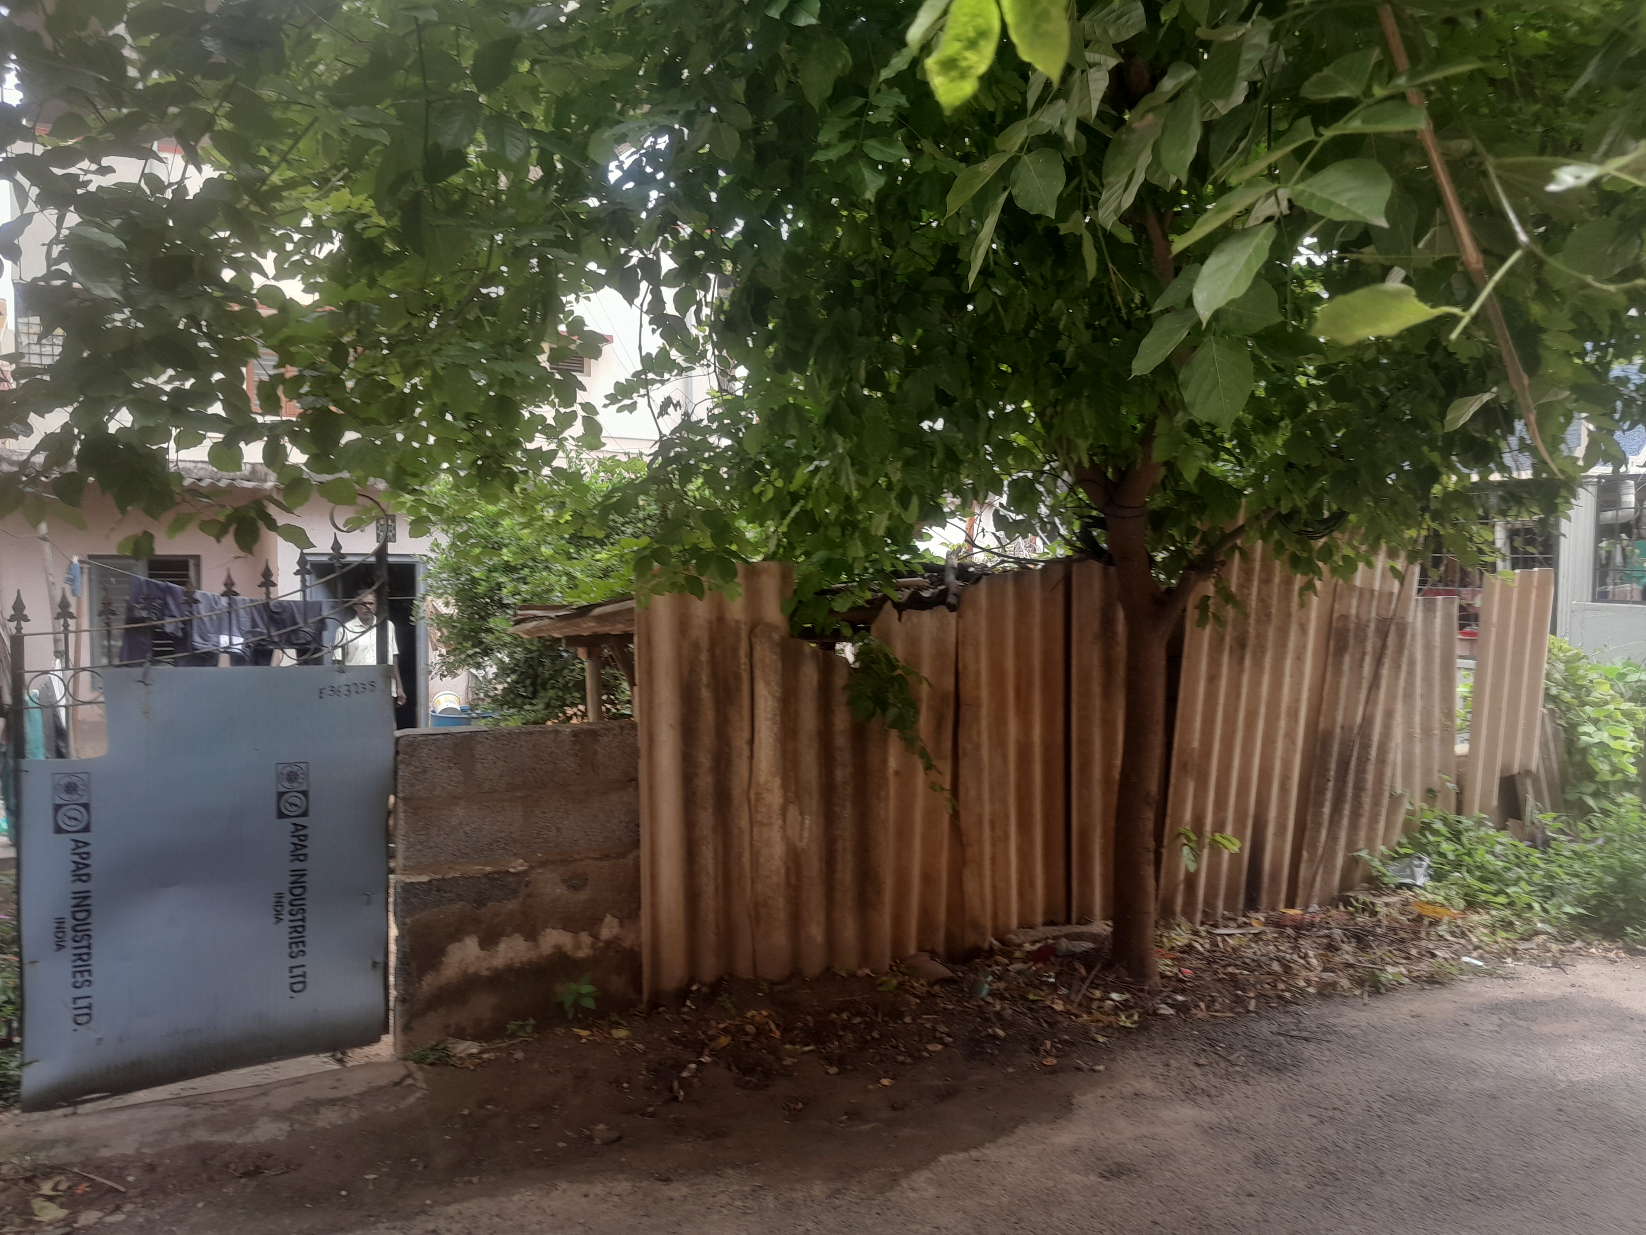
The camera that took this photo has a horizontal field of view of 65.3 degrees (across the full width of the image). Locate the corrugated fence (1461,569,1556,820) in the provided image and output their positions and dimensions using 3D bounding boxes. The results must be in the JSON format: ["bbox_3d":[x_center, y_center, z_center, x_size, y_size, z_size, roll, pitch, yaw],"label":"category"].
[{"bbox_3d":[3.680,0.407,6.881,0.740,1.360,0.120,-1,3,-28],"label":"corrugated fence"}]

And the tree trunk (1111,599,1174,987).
[{"bbox_3d":[1.190,0.631,4.808,0.200,1.410,0.180,1,3,14],"label":"tree trunk"}]

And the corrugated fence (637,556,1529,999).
[{"bbox_3d":[1.430,0.508,5.657,4.800,1.540,0.220,-1,3,-28],"label":"corrugated fence"}]

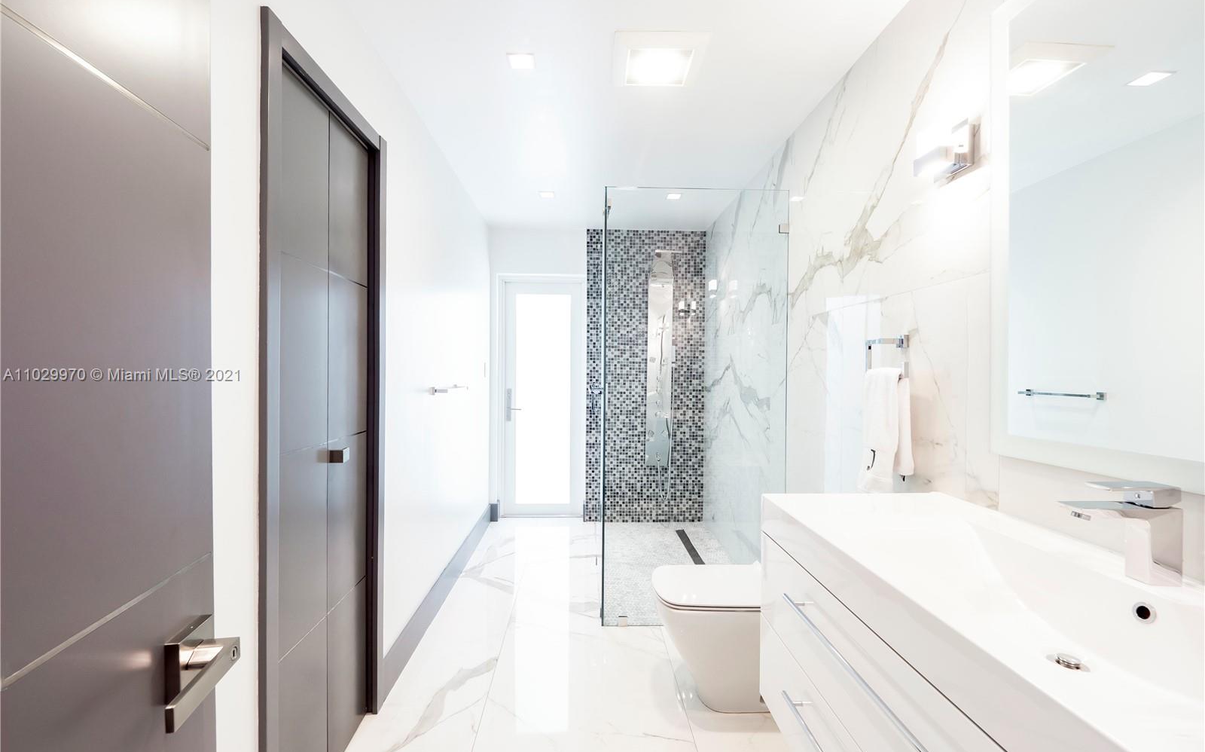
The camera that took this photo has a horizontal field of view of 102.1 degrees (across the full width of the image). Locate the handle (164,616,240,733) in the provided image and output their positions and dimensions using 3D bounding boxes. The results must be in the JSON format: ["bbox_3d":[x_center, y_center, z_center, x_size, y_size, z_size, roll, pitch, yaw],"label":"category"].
[{"bbox_3d":[-0.453,0.328,0.534,0.056,0.064,0.136,0,0,-10],"label":"handle"}]

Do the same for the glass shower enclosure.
[{"bbox_3d":[0.435,0.150,3.229,0.930,2.170,1.620,0,0,-2],"label":"glass shower enclosure"}]

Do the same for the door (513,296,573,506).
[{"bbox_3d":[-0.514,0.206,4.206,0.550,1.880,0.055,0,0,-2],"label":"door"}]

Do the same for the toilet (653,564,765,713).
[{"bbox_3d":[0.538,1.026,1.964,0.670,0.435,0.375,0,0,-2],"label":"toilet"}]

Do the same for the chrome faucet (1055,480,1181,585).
[{"bbox_3d":[0.848,0.257,0.801,0.168,0.160,0.043,0,0,-2],"label":"chrome faucet"}]

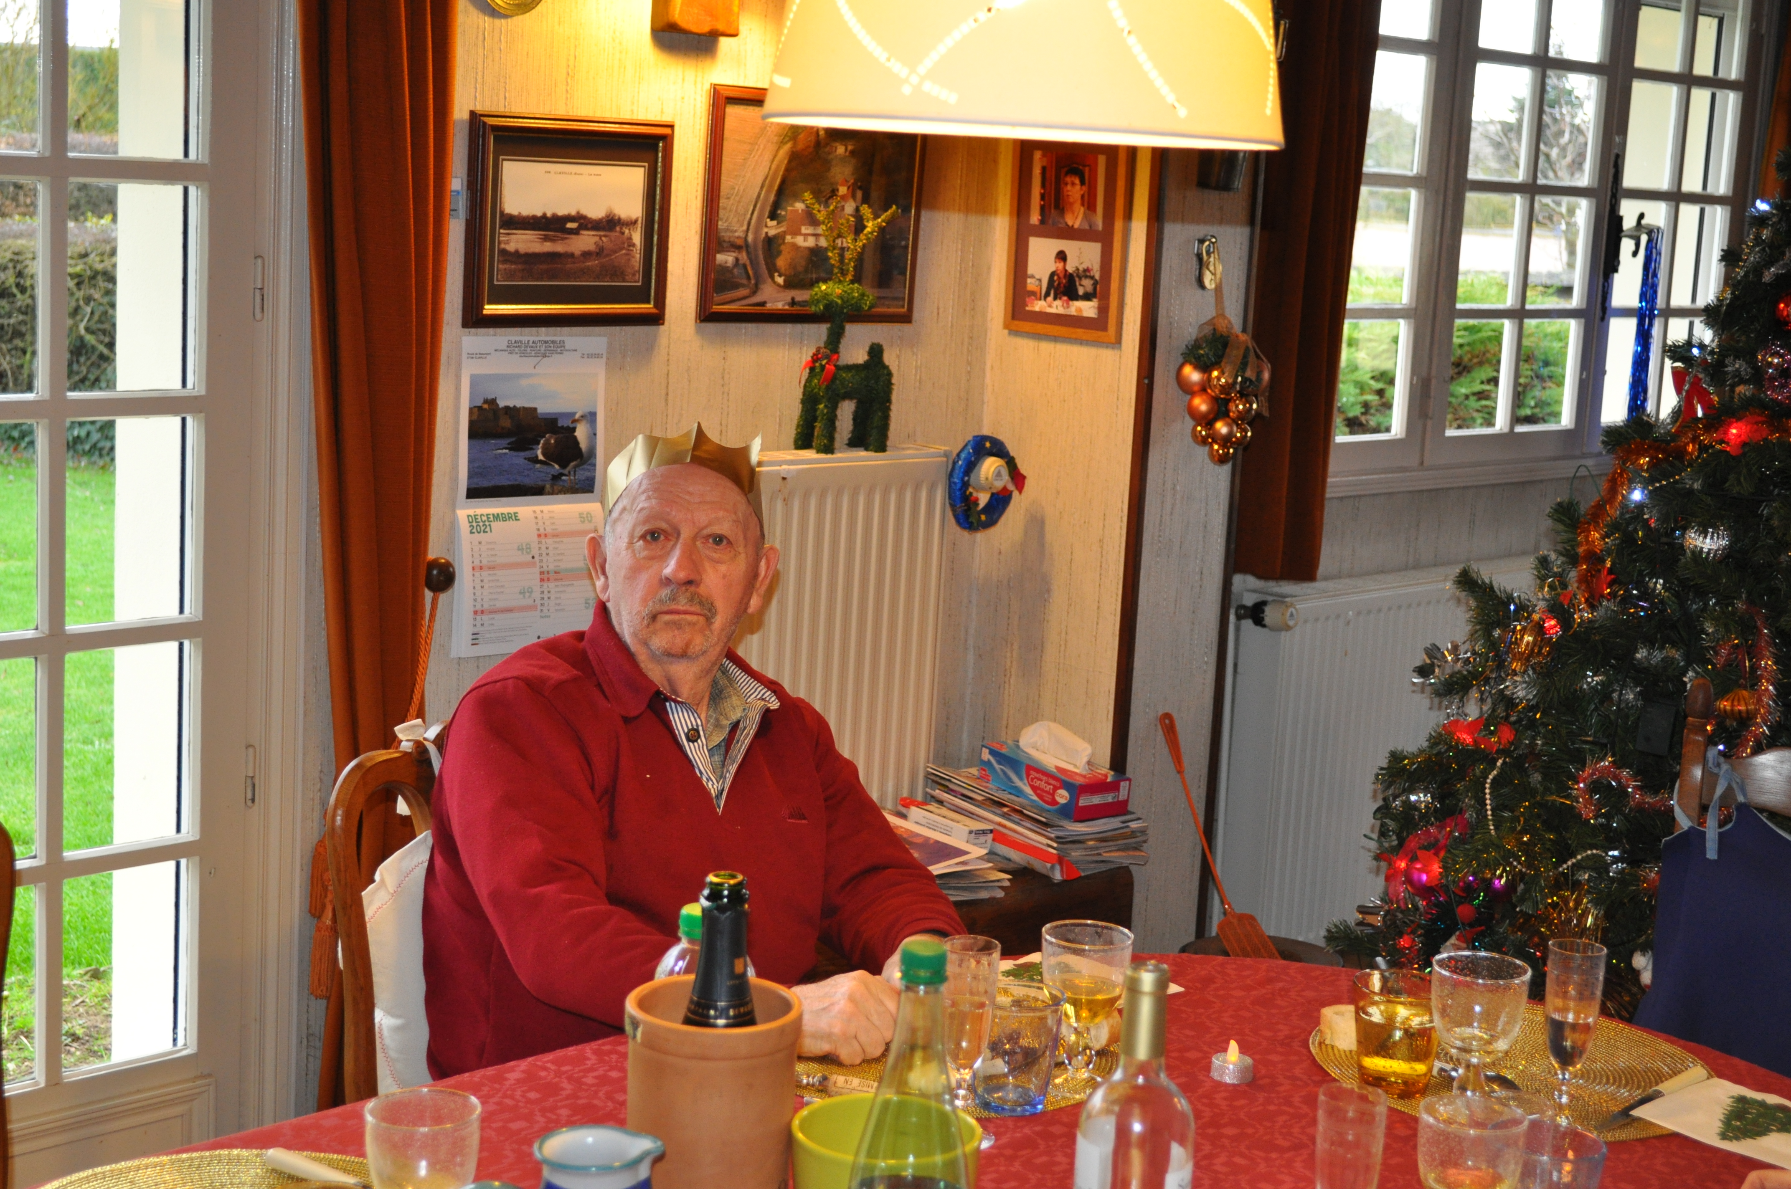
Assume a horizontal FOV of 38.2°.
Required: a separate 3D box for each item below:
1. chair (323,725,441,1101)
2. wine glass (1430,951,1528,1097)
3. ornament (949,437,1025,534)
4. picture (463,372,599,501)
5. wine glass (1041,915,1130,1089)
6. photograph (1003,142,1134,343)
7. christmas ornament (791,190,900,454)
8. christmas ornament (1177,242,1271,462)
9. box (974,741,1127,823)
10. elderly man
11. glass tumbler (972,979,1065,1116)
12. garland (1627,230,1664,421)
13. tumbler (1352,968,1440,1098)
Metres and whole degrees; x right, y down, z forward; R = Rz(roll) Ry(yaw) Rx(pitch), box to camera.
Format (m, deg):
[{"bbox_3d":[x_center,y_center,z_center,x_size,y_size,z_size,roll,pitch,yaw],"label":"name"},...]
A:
[{"bbox_3d":[-0.303,0.608,2.846,0.520,0.935,0.455,12,12,43],"label":"chair"},{"bbox_3d":[0.515,0.390,2.287,0.087,0.128,0.087,12,12,43],"label":"wine glass"},{"bbox_3d":[0.138,-0.171,4.003,0.048,0.149,0.148,12,13,43],"label":"ornament"},{"bbox_3d":[-0.494,-0.216,3.516,0.010,0.169,0.220,12,13,43],"label":"picture"},{"bbox_3d":[0.166,0.368,2.295,0.081,0.137,0.081,3,9,0],"label":"wine glass"},{"bbox_3d":[0.272,-0.560,4.006,0.229,0.317,0.022,12,13,43],"label":"photograph"},{"bbox_3d":[-0.066,-0.412,3.877,0.135,0.390,0.145,12,12,43],"label":"christmas ornament"},{"bbox_3d":[0.506,-0.367,3.998,0.090,0.345,0.120,12,12,43],"label":"christmas ornament"},{"bbox_3d":[0.242,0.281,3.925,0.106,0.053,0.228,-4,15,-37],"label":"box"},{"bbox_3d":[-0.162,0.467,2.678,0.660,1.280,0.550,12,12,43],"label":"elderly man"},{"bbox_3d":[0.101,0.394,2.234,0.087,0.098,0.087,3,9,0],"label":"glass tumbler"},{"bbox_3d":[1.597,-0.561,5.520,0.045,0.440,0.045,12,13,43],"label":"garland"},{"bbox_3d":[0.453,0.398,2.330,0.087,0.098,0.087,3,9,0],"label":"tumbler"}]

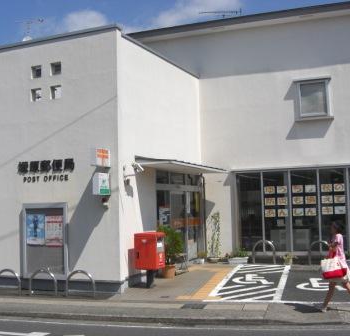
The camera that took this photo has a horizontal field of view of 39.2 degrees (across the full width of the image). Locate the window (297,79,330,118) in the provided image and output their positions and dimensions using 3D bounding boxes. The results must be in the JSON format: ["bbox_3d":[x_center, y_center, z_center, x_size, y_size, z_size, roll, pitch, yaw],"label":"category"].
[{"bbox_3d":[4.145,-2.086,14.863,0.892,1.158,0.280,-3,-4,23],"label":"window"}]

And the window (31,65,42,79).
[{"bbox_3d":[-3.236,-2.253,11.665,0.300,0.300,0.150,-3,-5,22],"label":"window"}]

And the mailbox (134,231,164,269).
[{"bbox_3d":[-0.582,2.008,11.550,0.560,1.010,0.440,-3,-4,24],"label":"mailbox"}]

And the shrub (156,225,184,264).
[{"bbox_3d":[-0.153,1.960,12.550,0.700,1.000,0.680,-1,-4,0],"label":"shrub"}]

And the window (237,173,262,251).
[{"bbox_3d":[2.312,1.324,14.894,0.760,2.400,0.080,-3,-4,19],"label":"window"}]

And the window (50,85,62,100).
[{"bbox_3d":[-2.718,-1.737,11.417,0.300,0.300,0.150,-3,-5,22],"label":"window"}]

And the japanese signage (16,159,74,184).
[{"bbox_3d":[-3.157,0.075,11.978,1.623,0.542,0.070,-3,-4,23],"label":"japanese signage"}]

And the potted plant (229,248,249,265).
[{"bbox_3d":[1.954,2.661,14.970,0.600,0.480,0.320,-3,-4,16],"label":"potted plant"}]

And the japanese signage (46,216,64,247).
[{"bbox_3d":[-2.875,1.520,11.726,0.510,0.740,0.040,-3,-4,24],"label":"japanese signage"}]

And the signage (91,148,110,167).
[{"bbox_3d":[-1.565,-0.210,10.451,0.120,0.380,0.550,-3,-5,22],"label":"signage"}]

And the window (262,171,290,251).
[{"bbox_3d":[3.110,1.332,15.030,0.831,2.434,0.100,-3,-4,16],"label":"window"}]

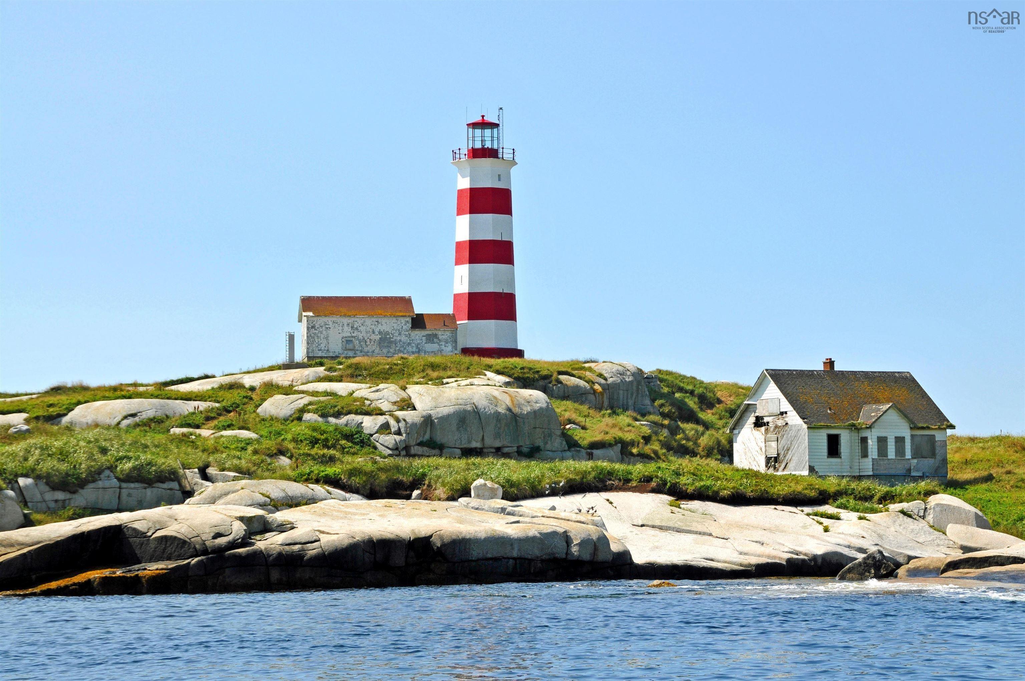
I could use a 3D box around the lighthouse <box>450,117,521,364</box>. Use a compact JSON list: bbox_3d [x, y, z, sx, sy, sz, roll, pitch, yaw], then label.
[{"bbox_3d":[-2.762,-10.386,265.963,7.300,24.700,7.300,0,-5,-8],"label":"lighthouse"}]

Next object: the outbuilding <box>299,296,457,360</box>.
[{"bbox_3d":[-13.408,-1.046,262.164,15.200,6.650,7.100,0,-5,-8],"label":"outbuilding"}]

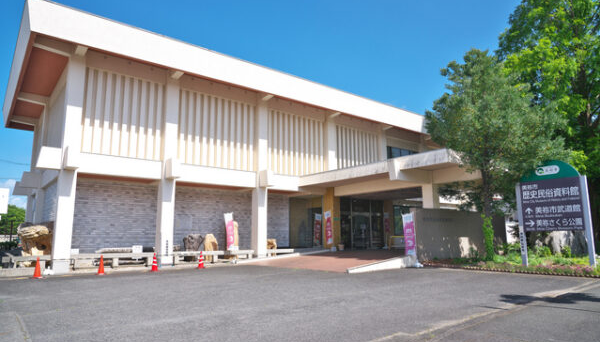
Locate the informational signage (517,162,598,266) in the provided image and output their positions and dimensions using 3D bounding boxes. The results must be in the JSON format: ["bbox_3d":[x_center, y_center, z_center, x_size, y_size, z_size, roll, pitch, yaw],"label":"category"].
[{"bbox_3d":[9.152,1.509,14.300,0.200,3.750,2.250,8,-13,-40],"label":"informational signage"}]

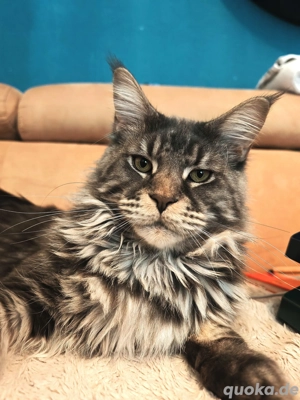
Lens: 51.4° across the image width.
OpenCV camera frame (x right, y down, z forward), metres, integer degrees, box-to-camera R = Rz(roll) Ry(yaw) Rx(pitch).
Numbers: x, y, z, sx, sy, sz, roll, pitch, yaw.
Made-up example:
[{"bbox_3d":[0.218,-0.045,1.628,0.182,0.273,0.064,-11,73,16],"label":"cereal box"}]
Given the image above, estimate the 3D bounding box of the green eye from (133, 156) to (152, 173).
[{"bbox_3d":[-0.007,-0.036,0.314,0.020,0.015,0.011,10,-1,8],"label":"green eye"}]

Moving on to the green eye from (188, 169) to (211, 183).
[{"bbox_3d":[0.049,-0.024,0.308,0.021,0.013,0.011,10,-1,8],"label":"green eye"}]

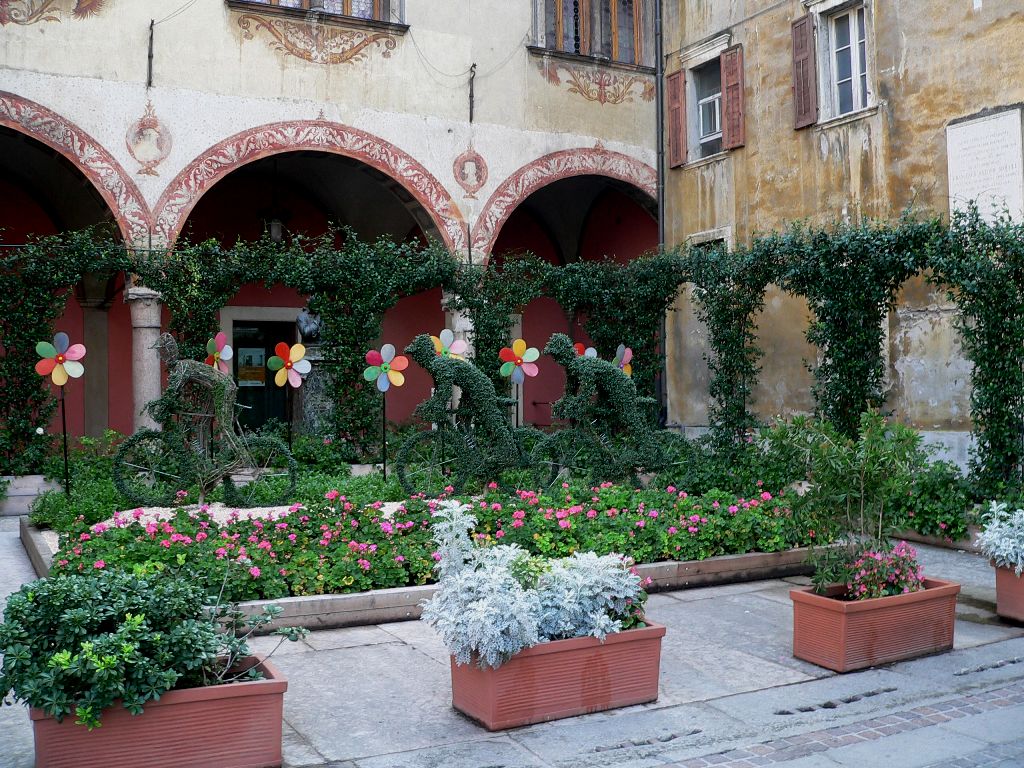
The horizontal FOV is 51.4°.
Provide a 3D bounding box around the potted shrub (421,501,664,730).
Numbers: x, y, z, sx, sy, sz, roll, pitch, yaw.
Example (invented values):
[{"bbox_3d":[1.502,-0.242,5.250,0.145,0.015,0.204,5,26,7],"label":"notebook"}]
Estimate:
[{"bbox_3d":[0.190,1.121,5.380,1.080,1.020,0.540,0,0,-28],"label":"potted shrub"}]

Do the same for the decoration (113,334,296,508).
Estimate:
[{"bbox_3d":[-3.022,0.370,10.500,1.830,1.710,0.550,0,0,-16],"label":"decoration"}]

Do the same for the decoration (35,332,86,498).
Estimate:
[{"bbox_3d":[-4.517,0.327,10.700,0.530,1.700,0.160,0,0,-24],"label":"decoration"}]

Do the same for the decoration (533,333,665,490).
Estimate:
[{"bbox_3d":[1.064,0.297,11.500,1.800,1.700,0.550,0,0,-16],"label":"decoration"}]

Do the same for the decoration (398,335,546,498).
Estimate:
[{"bbox_3d":[-0.360,0.328,11.100,1.800,1.690,0.550,0,0,-16],"label":"decoration"}]

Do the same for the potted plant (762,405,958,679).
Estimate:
[{"bbox_3d":[2.120,0.890,6.360,1.100,1.440,0.680,0,0,-30],"label":"potted plant"}]

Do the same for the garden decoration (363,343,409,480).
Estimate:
[{"bbox_3d":[-1.391,0.338,11.800,0.500,1.620,0.160,0,0,-9],"label":"garden decoration"}]

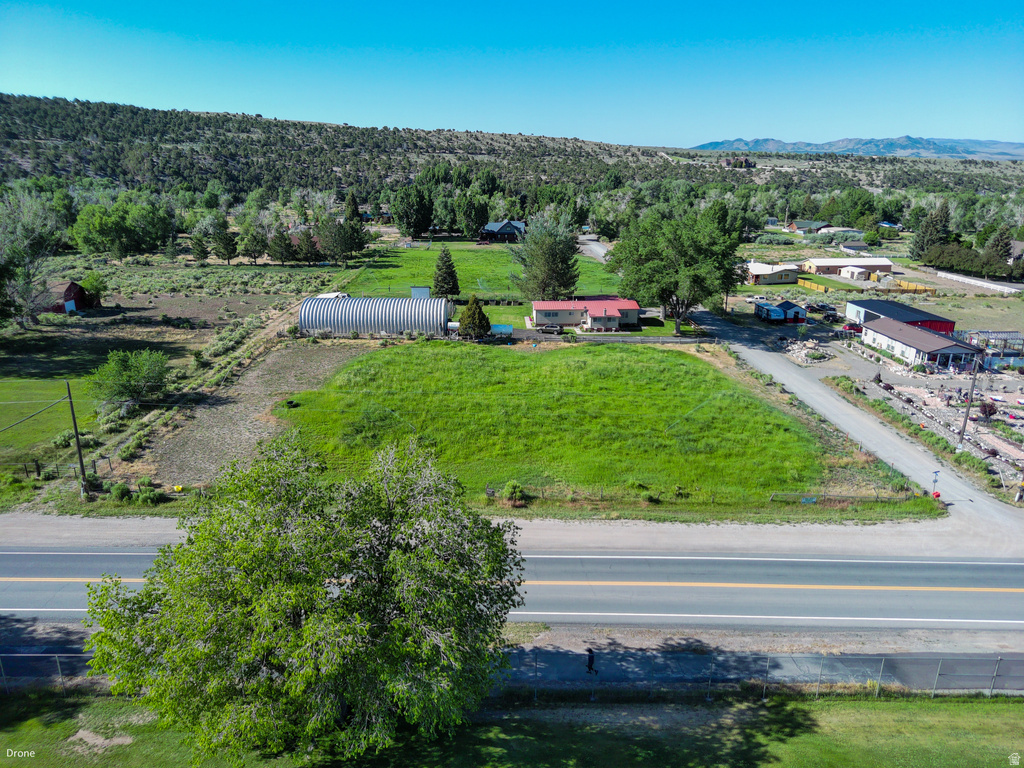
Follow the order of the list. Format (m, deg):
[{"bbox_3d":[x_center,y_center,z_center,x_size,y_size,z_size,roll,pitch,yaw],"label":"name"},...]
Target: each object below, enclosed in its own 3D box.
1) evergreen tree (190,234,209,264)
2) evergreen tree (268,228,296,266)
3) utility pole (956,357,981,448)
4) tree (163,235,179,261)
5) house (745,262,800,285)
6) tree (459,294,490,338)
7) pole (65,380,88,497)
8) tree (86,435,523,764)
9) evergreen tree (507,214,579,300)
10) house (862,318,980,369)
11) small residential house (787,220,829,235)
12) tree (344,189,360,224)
[{"bbox_3d":[-94.080,-40.970,203.590,5.260,8.390,5.260,0,18,0],"label":"evergreen tree"},{"bbox_3d":[-66.780,-39.520,196.480,7.910,10.330,7.910,0,18,0],"label":"evergreen tree"},{"bbox_3d":[48.080,2.040,71.500,0.320,9.800,0.320,0,18,0],"label":"utility pole"},{"bbox_3d":[-103.650,-41.180,205.380,4.710,7.590,4.710,0,18,0],"label":"tree"},{"bbox_3d":[64.947,-28.029,172.227,12.000,4.300,11.000,1,17,2],"label":"house"},{"bbox_3d":[-6.272,-11.440,114.067,5.200,7.000,5.200,0,17,0],"label":"tree"},{"bbox_3d":[-37.680,4.950,58.940,0.320,10.850,0.320,0,18,0],"label":"pole"},{"bbox_3d":[-9.700,9.930,32.530,20.000,15.600,18.500,0,18,0],"label":"tree"},{"bbox_3d":[6.862,-25.382,140.070,14.000,18.000,13.000,0,17,0],"label":"evergreen tree"},{"bbox_3d":[63.950,-6.520,107.540,8.330,4.160,17.890,0,18,-3],"label":"house"},{"bbox_3d":[134.010,-71.150,308.100,15.500,4.800,9.000,0,18,-2],"label":"small residential house"},{"bbox_3d":[-73.212,-79.082,309.991,7.200,17.000,7.200,0,17,0],"label":"tree"}]

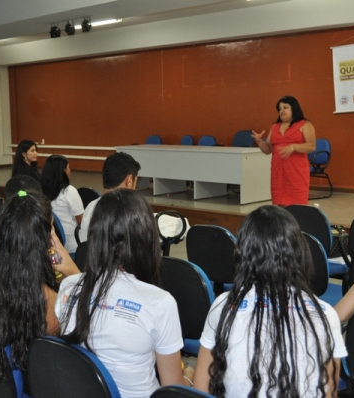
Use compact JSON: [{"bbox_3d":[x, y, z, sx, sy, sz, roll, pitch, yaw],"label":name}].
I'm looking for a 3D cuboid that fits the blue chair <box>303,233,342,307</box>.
[{"bbox_3d":[0.932,0.592,4.404,0.500,0.840,0.560,4,10,36],"label":"blue chair"}]

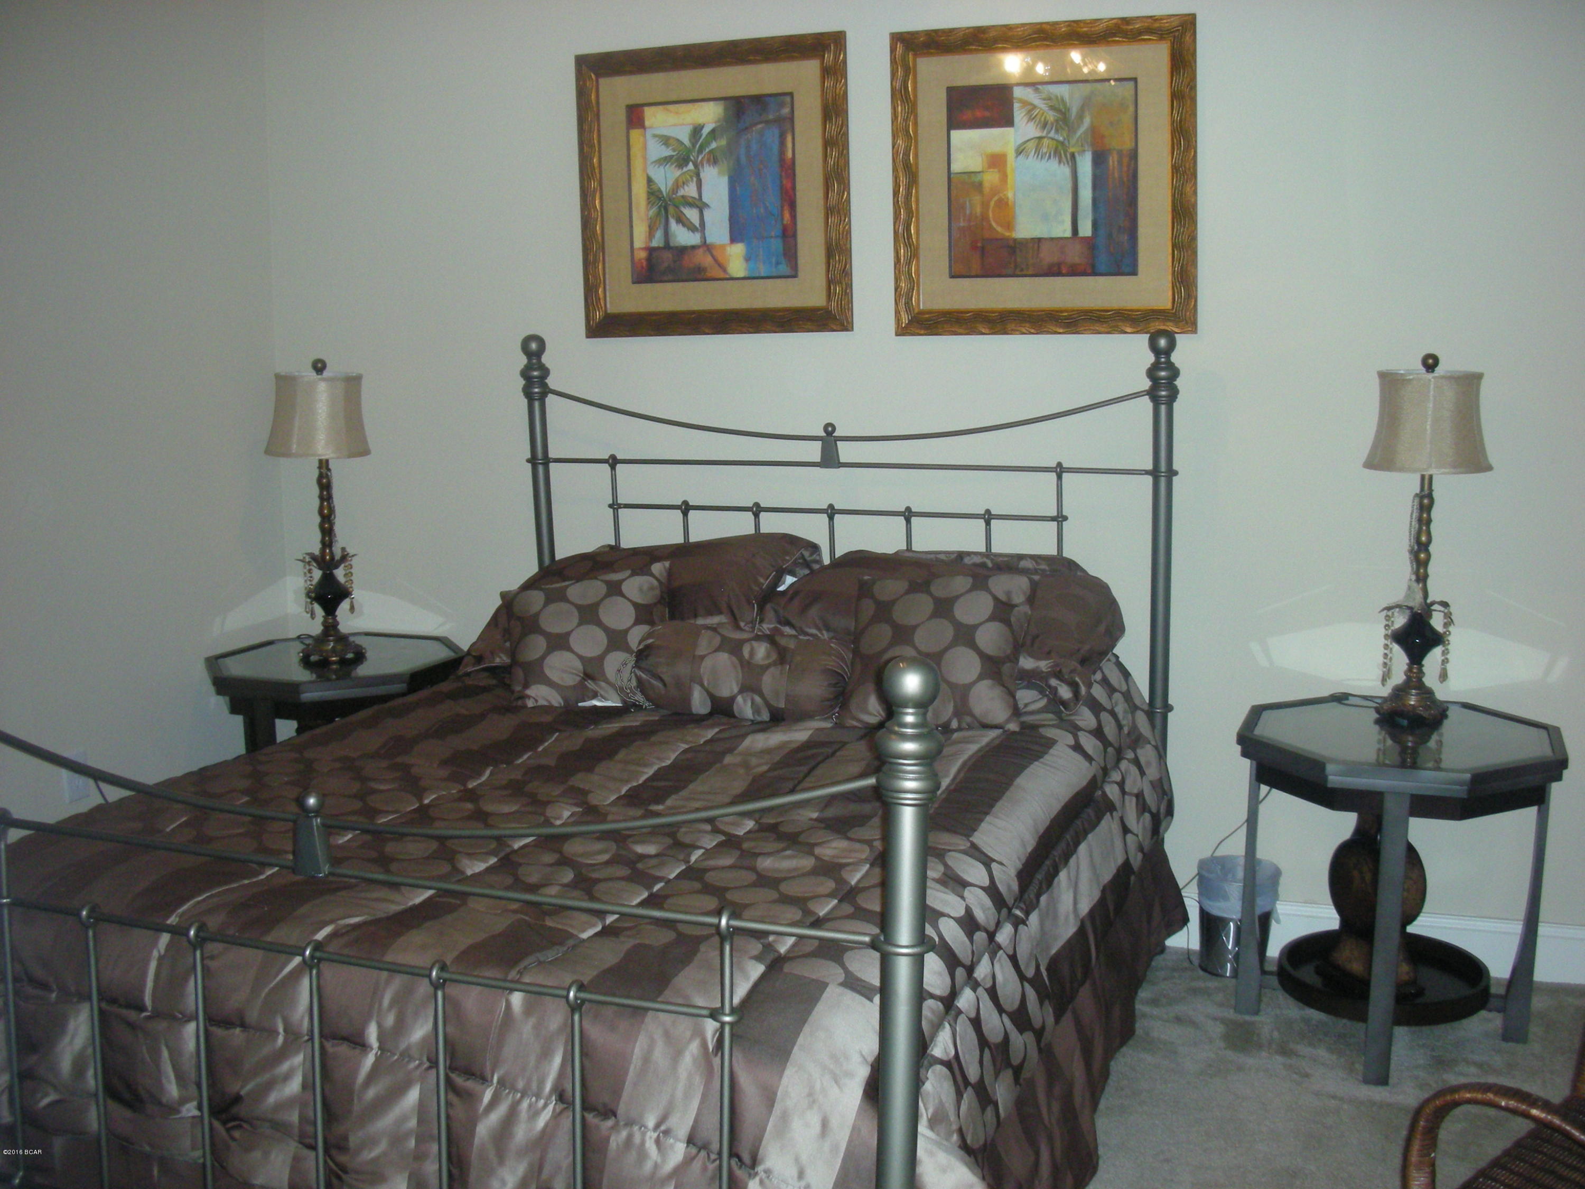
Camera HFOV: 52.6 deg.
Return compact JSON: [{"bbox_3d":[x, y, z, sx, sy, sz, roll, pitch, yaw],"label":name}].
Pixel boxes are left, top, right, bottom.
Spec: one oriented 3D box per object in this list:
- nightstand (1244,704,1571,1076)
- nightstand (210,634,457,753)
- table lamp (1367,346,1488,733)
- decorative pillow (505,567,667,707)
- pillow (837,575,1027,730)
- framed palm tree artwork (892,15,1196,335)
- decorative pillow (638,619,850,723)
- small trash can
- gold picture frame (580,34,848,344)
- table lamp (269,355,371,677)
[{"bbox_3d":[1.220,0.588,3.263,0.627,0.651,0.627,3,10,22],"label":"nightstand"},{"bbox_3d":[-1.158,0.476,4.134,0.627,0.651,0.627,3,10,20],"label":"nightstand"},{"bbox_3d":[1.304,-0.122,3.313,0.269,0.759,0.269,3,10,19],"label":"table lamp"},{"bbox_3d":[-0.446,0.091,3.466,0.370,0.140,0.360,-7,48,14],"label":"decorative pillow"},{"bbox_3d":[0.308,0.100,3.244,0.360,0.355,0.140,3,-28,12],"label":"pillow"},{"bbox_3d":[0.564,-0.935,3.622,0.690,0.695,0.040,2,10,20],"label":"framed palm tree artwork"},{"bbox_3d":[-0.089,0.138,3.312,0.450,0.190,0.190,4,10,24],"label":"decorative pillow"},{"bbox_3d":[1.010,0.737,3.644,0.187,0.242,0.187,3,10,19],"label":"small trash can"},{"bbox_3d":[-0.195,-0.981,3.891,0.700,0.695,0.040,2,9,20],"label":"gold picture frame"},{"bbox_3d":[-1.179,-0.213,4.021,0.270,0.760,0.270,3,10,19],"label":"table lamp"}]

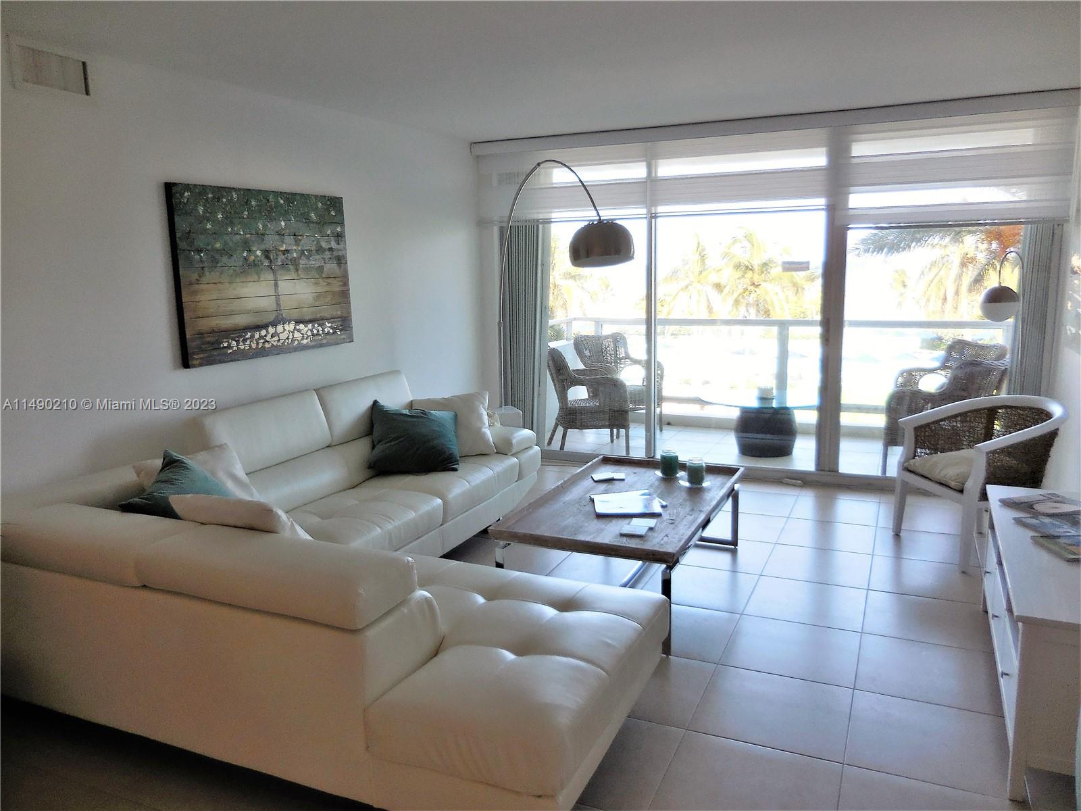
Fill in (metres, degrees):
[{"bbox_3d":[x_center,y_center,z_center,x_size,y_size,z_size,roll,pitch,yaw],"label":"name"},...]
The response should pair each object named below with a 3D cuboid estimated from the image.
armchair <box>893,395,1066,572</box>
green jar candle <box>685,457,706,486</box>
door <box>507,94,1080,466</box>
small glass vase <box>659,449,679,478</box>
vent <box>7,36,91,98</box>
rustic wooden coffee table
[{"bbox_3d":[2.417,0.392,4.285,0.640,0.820,0.695,-2,10,-6],"label":"armchair"},{"bbox_3d":[0.842,0.359,4.219,0.102,0.141,0.102,3,11,25],"label":"green jar candle"},{"bbox_3d":[1.531,-0.722,5.793,3.937,2.489,0.120,3,11,25],"label":"door"},{"bbox_3d":[0.731,0.328,4.423,0.106,0.139,0.106,3,11,25],"label":"small glass vase"},{"bbox_3d":[-2.049,-1.403,3.282,0.030,0.196,0.335,3,11,25],"label":"vent"},{"bbox_3d":[0.465,0.675,3.998,0.848,0.452,1.463,3,11,25],"label":"rustic wooden coffee table"}]

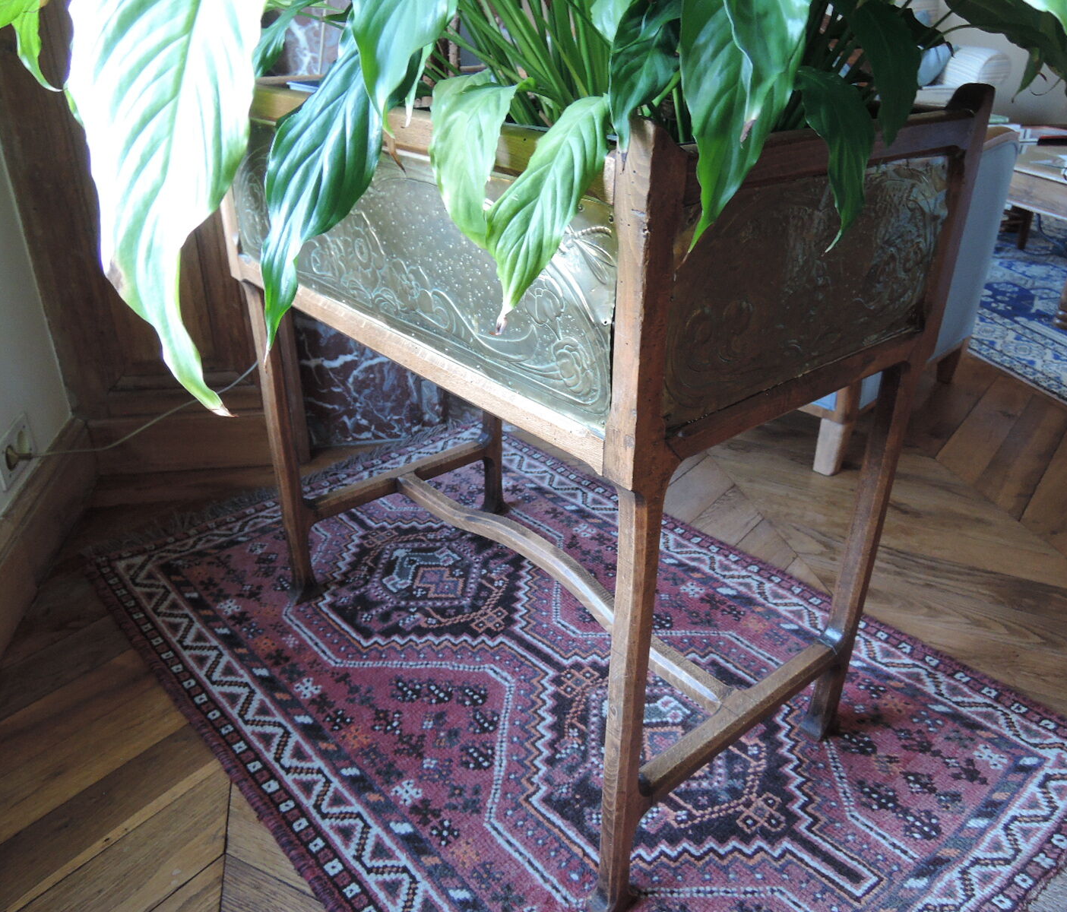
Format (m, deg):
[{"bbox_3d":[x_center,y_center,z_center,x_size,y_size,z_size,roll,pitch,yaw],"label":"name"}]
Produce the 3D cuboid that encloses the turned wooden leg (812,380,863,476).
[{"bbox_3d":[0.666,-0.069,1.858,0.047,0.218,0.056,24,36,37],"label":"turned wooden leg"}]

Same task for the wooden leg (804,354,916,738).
[{"bbox_3d":[0.420,0.138,1.099,0.041,0.569,0.038,-21,35,-34],"label":"wooden leg"}]

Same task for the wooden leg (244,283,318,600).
[{"bbox_3d":[-0.402,-0.006,1.368,0.041,0.569,0.038,-21,35,-34],"label":"wooden leg"}]

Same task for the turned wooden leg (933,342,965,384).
[{"bbox_3d":[1.158,-0.268,2.334,0.043,0.118,0.046,24,36,37],"label":"turned wooden leg"}]

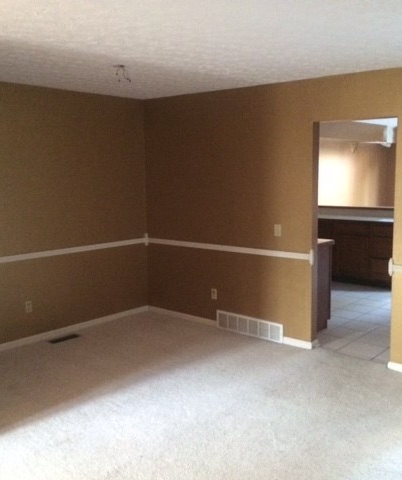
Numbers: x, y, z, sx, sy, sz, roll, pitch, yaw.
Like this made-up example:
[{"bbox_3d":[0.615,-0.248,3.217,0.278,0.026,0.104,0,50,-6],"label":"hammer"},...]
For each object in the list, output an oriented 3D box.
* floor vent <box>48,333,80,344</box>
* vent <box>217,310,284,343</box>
[{"bbox_3d":[-1.361,0.980,5.340,0.115,0.012,0.335,6,10,39],"label":"floor vent"},{"bbox_3d":[0.479,0.880,5.449,0.807,0.193,0.020,6,10,39],"label":"vent"}]

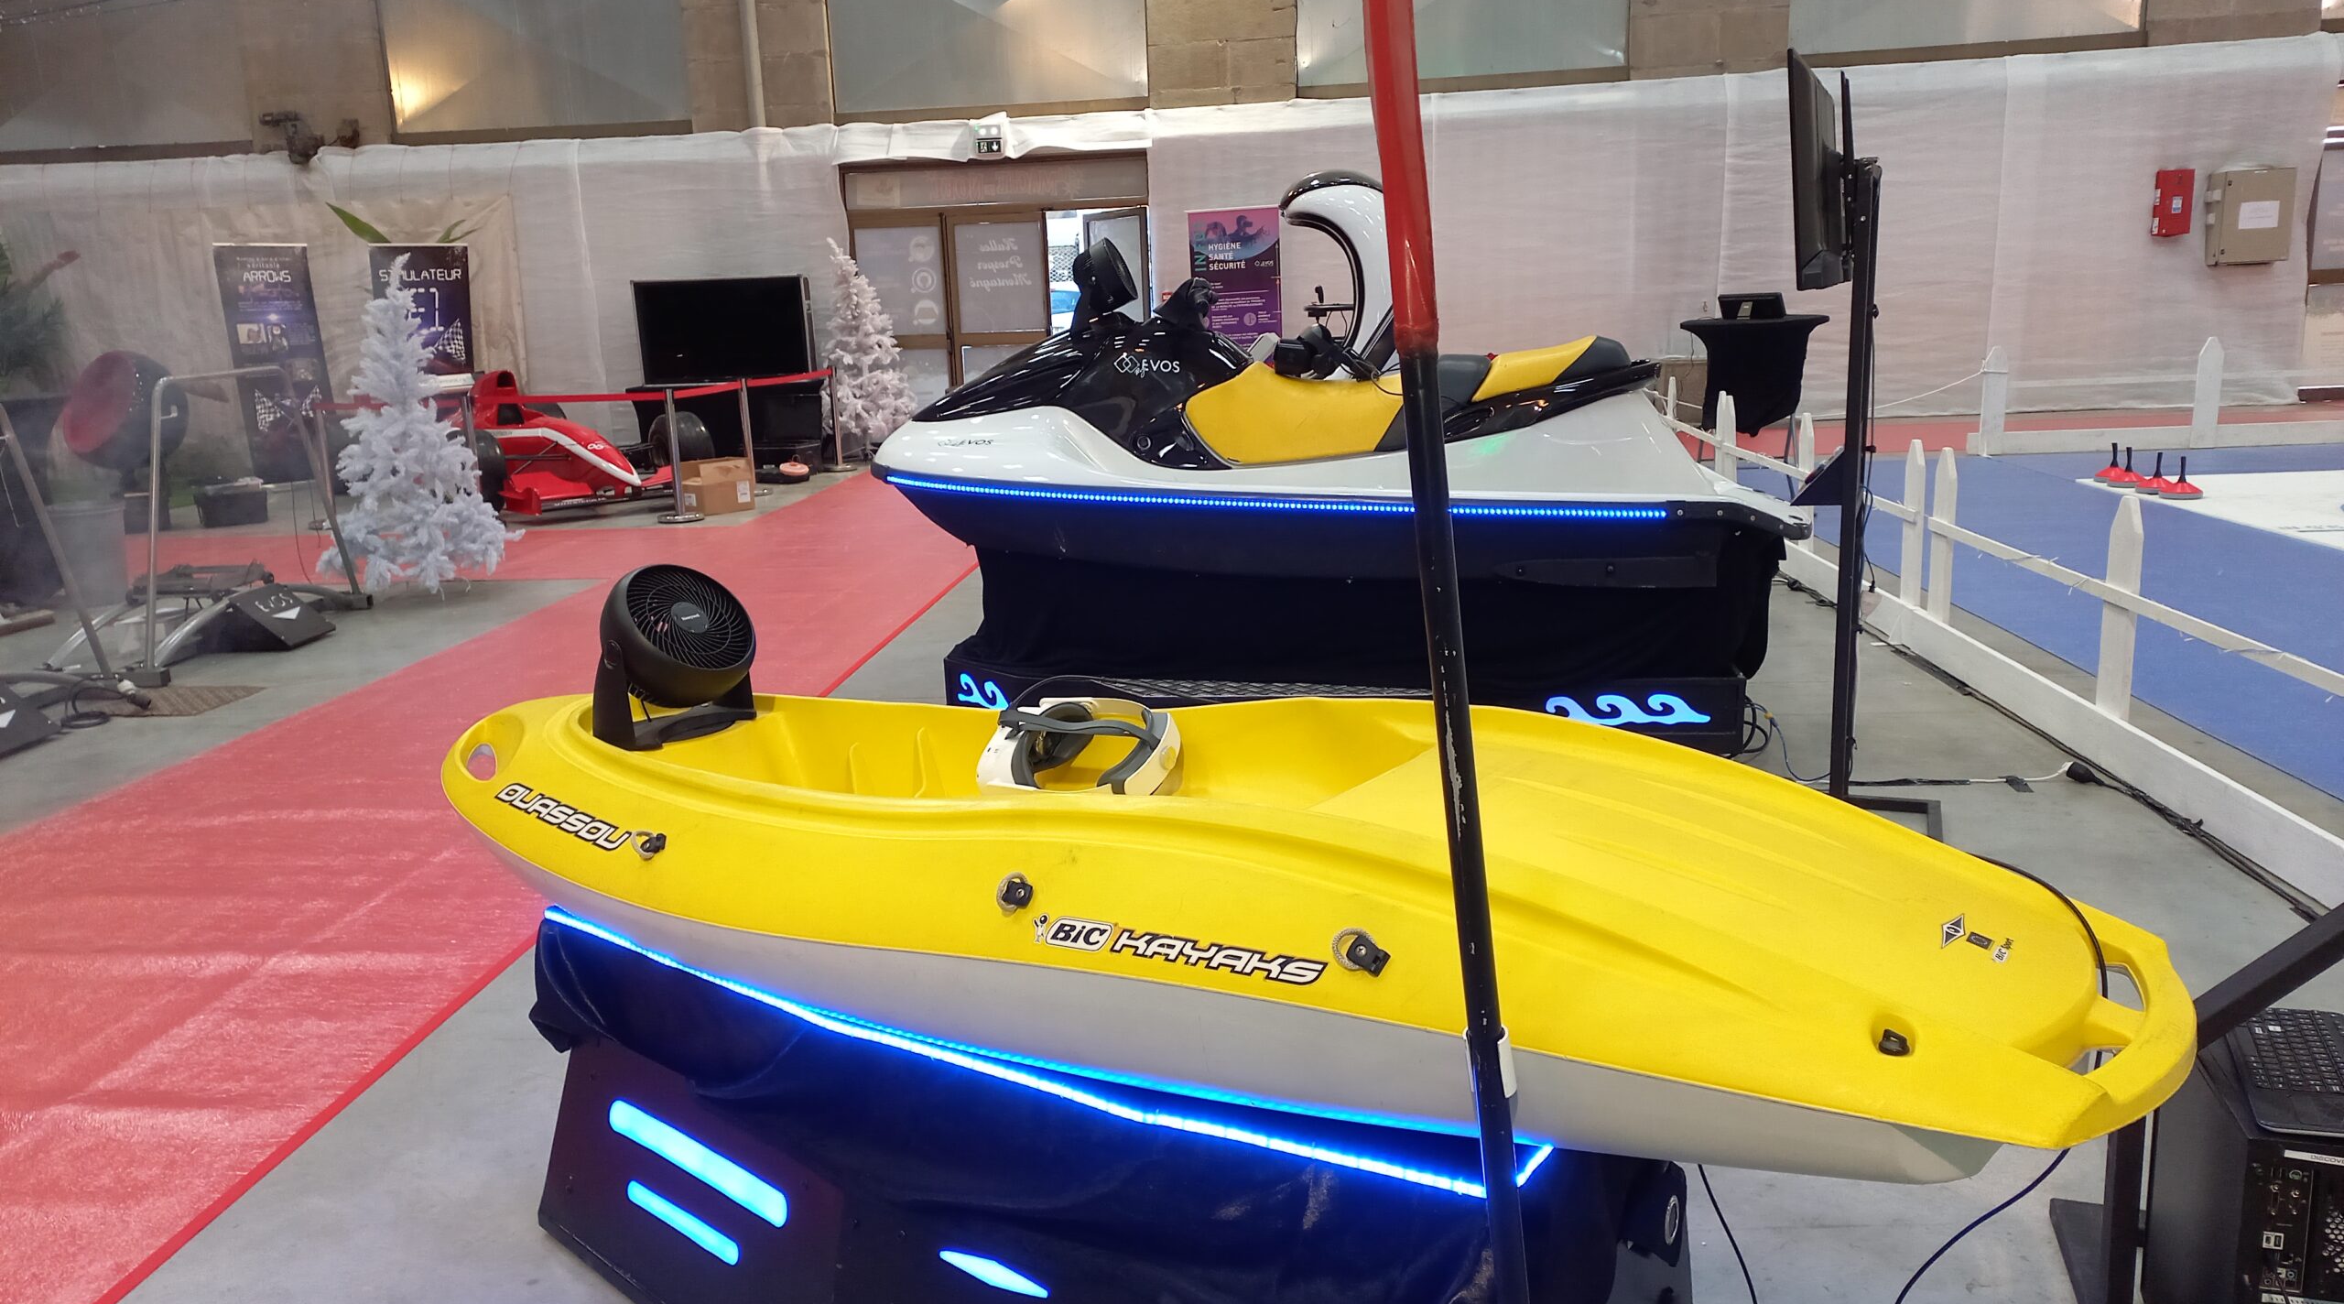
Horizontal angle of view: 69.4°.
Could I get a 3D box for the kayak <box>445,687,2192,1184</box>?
[{"bbox_3d":[-0.123,0.281,2.365,2.660,0.420,0.770,6,15,31],"label":"kayak"}]

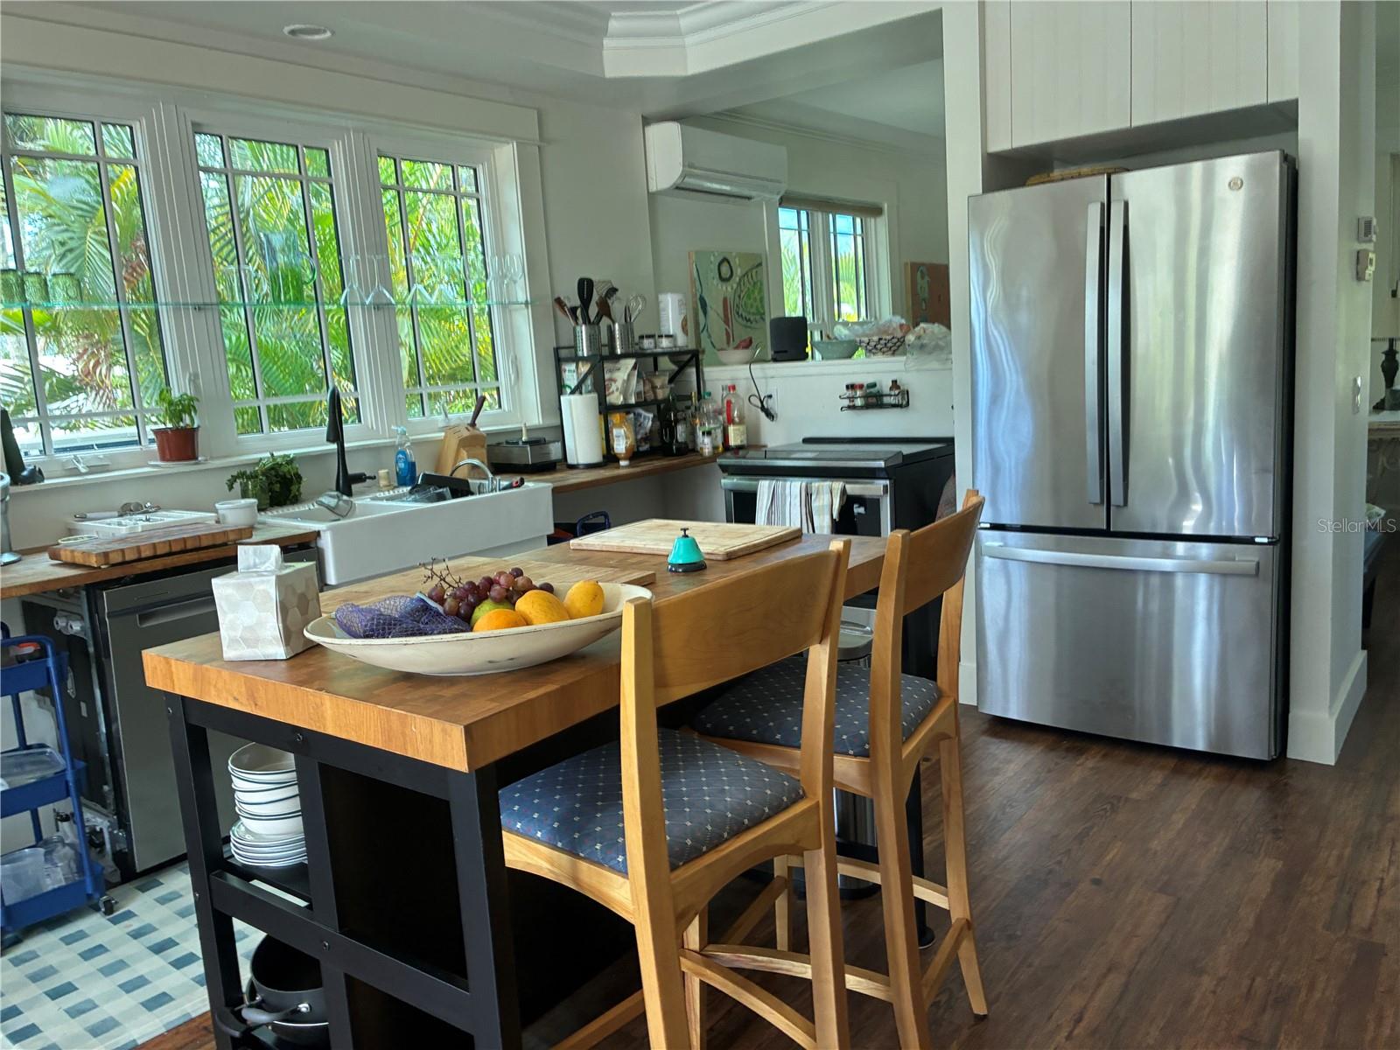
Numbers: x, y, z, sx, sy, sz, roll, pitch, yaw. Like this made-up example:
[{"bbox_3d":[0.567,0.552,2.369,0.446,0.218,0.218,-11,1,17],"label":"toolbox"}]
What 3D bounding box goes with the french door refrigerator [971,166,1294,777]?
[{"bbox_3d":[1.474,-0.220,3.526,0.904,1.775,0.760,3,11,36],"label":"french door refrigerator"}]

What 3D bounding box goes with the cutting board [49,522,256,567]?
[{"bbox_3d":[-1.491,0.048,2.868,0.290,0.033,0.412,3,11,36],"label":"cutting board"}]

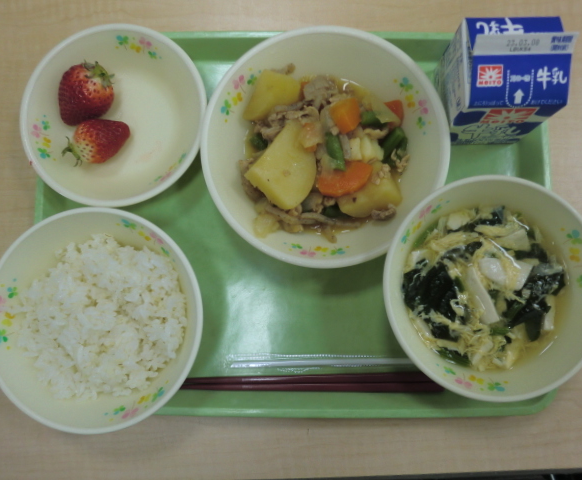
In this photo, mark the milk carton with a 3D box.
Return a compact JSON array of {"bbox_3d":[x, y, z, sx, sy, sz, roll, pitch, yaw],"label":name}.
[{"bbox_3d":[0.135,-0.104,0.313,0.057,0.098,0.056,-1,84,2],"label":"milk carton"}]

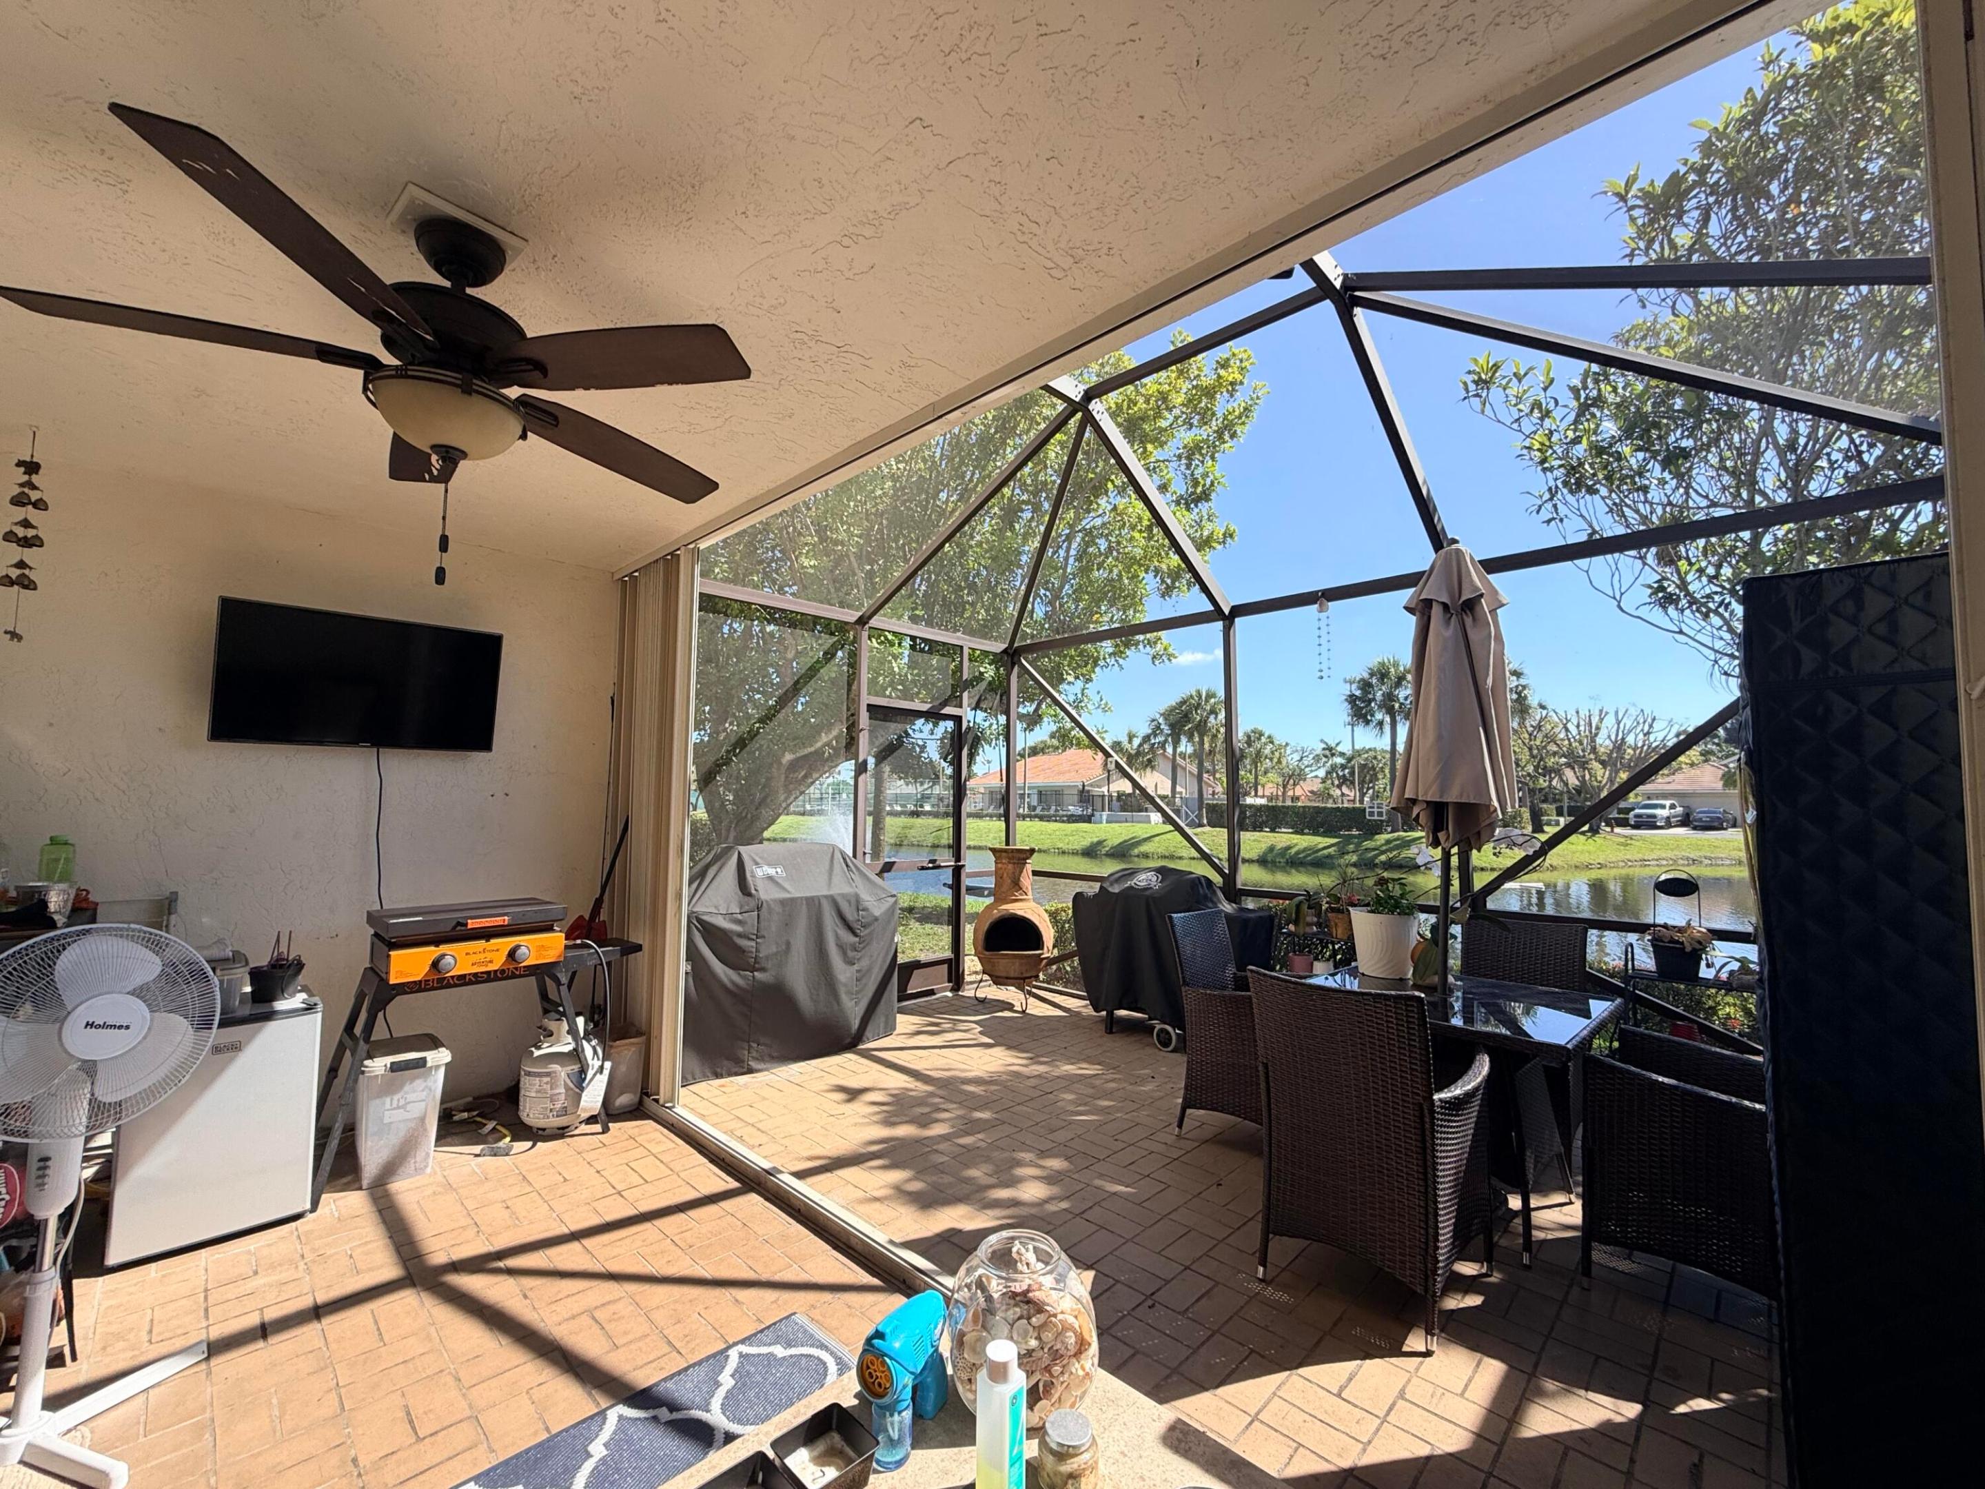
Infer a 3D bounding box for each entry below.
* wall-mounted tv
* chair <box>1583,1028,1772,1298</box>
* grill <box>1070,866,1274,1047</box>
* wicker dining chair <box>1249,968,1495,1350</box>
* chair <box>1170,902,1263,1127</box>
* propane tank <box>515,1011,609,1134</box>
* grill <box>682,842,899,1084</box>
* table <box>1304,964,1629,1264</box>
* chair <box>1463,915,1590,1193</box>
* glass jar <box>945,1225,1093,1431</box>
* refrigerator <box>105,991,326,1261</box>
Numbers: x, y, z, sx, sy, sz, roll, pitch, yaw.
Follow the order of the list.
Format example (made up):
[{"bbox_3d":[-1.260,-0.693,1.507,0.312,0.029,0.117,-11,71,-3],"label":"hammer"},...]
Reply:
[{"bbox_3d":[-2.662,-0.263,3.429,0.950,0.553,0.060,5,3,-45],"label":"wall-mounted tv"},{"bbox_3d":[2.105,1.120,2.323,0.620,0.890,0.550,-4,-6,45],"label":"chair"},{"bbox_3d":[1.059,1.229,4.711,1.270,1.010,0.620,-4,-6,45],"label":"grill"},{"bbox_3d":[1.115,1.115,2.379,0.540,0.900,0.620,-4,-6,45],"label":"wicker dining chair"},{"bbox_3d":[1.122,1.188,3.388,0.610,0.900,0.550,-4,-6,45],"label":"chair"},{"bbox_3d":[-1.845,1.387,3.417,0.310,0.455,0.310,-4,-6,45],"label":"propane tank"},{"bbox_3d":[-1.232,1.139,4.546,0.630,1.125,1.310,-4,-6,45],"label":"grill"},{"bbox_3d":[1.617,1.241,2.803,0.860,0.725,0.860,-4,-6,45],"label":"table"},{"bbox_3d":[2.042,1.182,3.190,0.550,0.900,0.600,-3,-5,39],"label":"chair"},{"bbox_3d":[0.035,0.671,0.932,0.175,0.160,0.175,0,-4,0],"label":"glass jar"},{"bbox_3d":[-2.582,1.215,2.685,0.480,0.680,0.460,-4,-6,45],"label":"refrigerator"}]

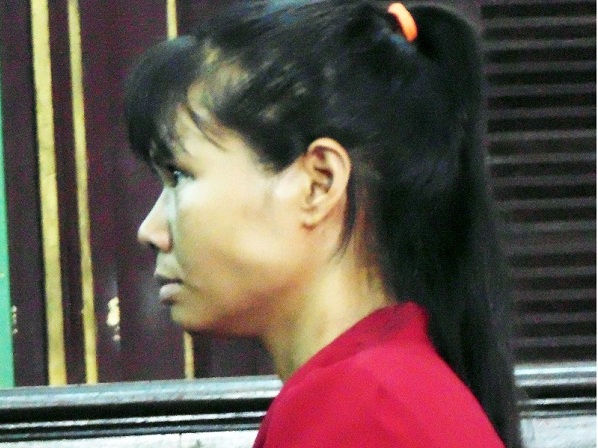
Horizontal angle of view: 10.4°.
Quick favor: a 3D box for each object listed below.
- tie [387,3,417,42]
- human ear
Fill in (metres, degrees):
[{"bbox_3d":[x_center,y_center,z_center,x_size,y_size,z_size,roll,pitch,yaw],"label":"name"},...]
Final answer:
[{"bbox_3d":[0.071,-0.140,2.310,0.010,0.034,0.034,-30,0,-16],"label":"tie"},{"bbox_3d":[0.017,-0.027,2.250,0.034,0.063,0.023,12,0,12],"label":"human ear"}]

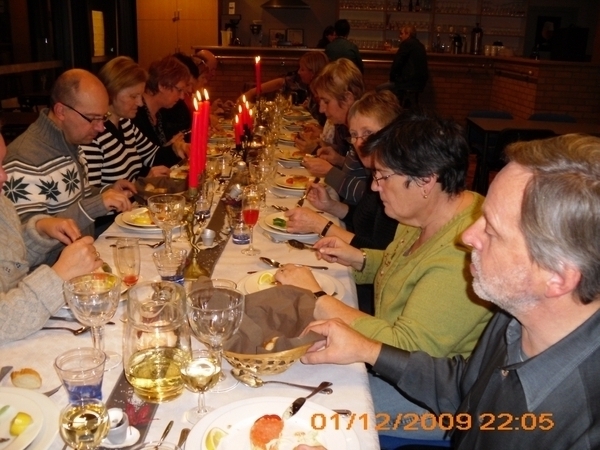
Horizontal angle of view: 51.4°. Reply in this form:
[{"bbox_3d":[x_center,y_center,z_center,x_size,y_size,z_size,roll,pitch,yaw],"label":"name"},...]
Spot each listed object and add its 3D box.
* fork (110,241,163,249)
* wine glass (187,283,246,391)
[{"bbox_3d":[-0.476,0.055,1.832,0.175,0.020,0.024,-2,17,-10],"label":"fork"},{"bbox_3d":[-0.145,0.206,1.114,0.098,0.163,0.098,2,17,1],"label":"wine glass"}]

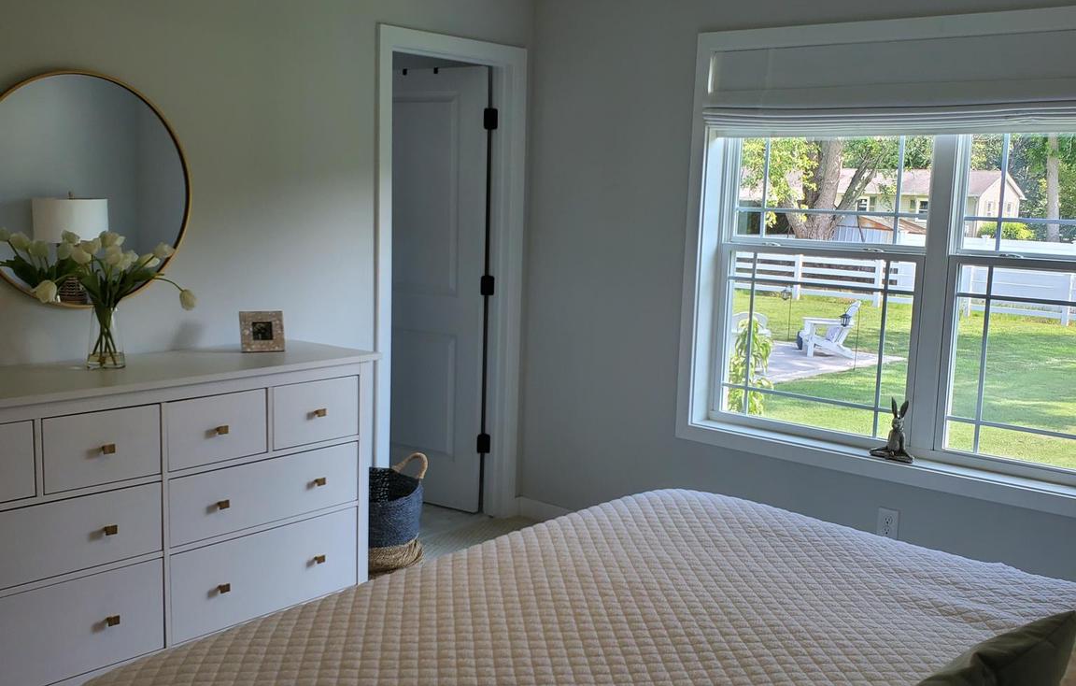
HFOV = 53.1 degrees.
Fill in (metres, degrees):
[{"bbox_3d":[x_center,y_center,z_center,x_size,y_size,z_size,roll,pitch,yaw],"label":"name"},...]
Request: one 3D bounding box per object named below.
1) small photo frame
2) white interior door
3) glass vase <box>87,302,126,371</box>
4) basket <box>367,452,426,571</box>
[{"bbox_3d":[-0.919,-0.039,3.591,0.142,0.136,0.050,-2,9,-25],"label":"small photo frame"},{"bbox_3d":[-0.553,-0.248,5.088,0.710,2.030,0.035,8,10,34],"label":"white interior door"},{"bbox_3d":[-1.287,-0.021,3.213,0.105,0.185,0.105,9,11,40],"label":"glass vase"},{"bbox_3d":[-0.647,0.704,4.228,0.380,0.410,0.390,9,11,40],"label":"basket"}]

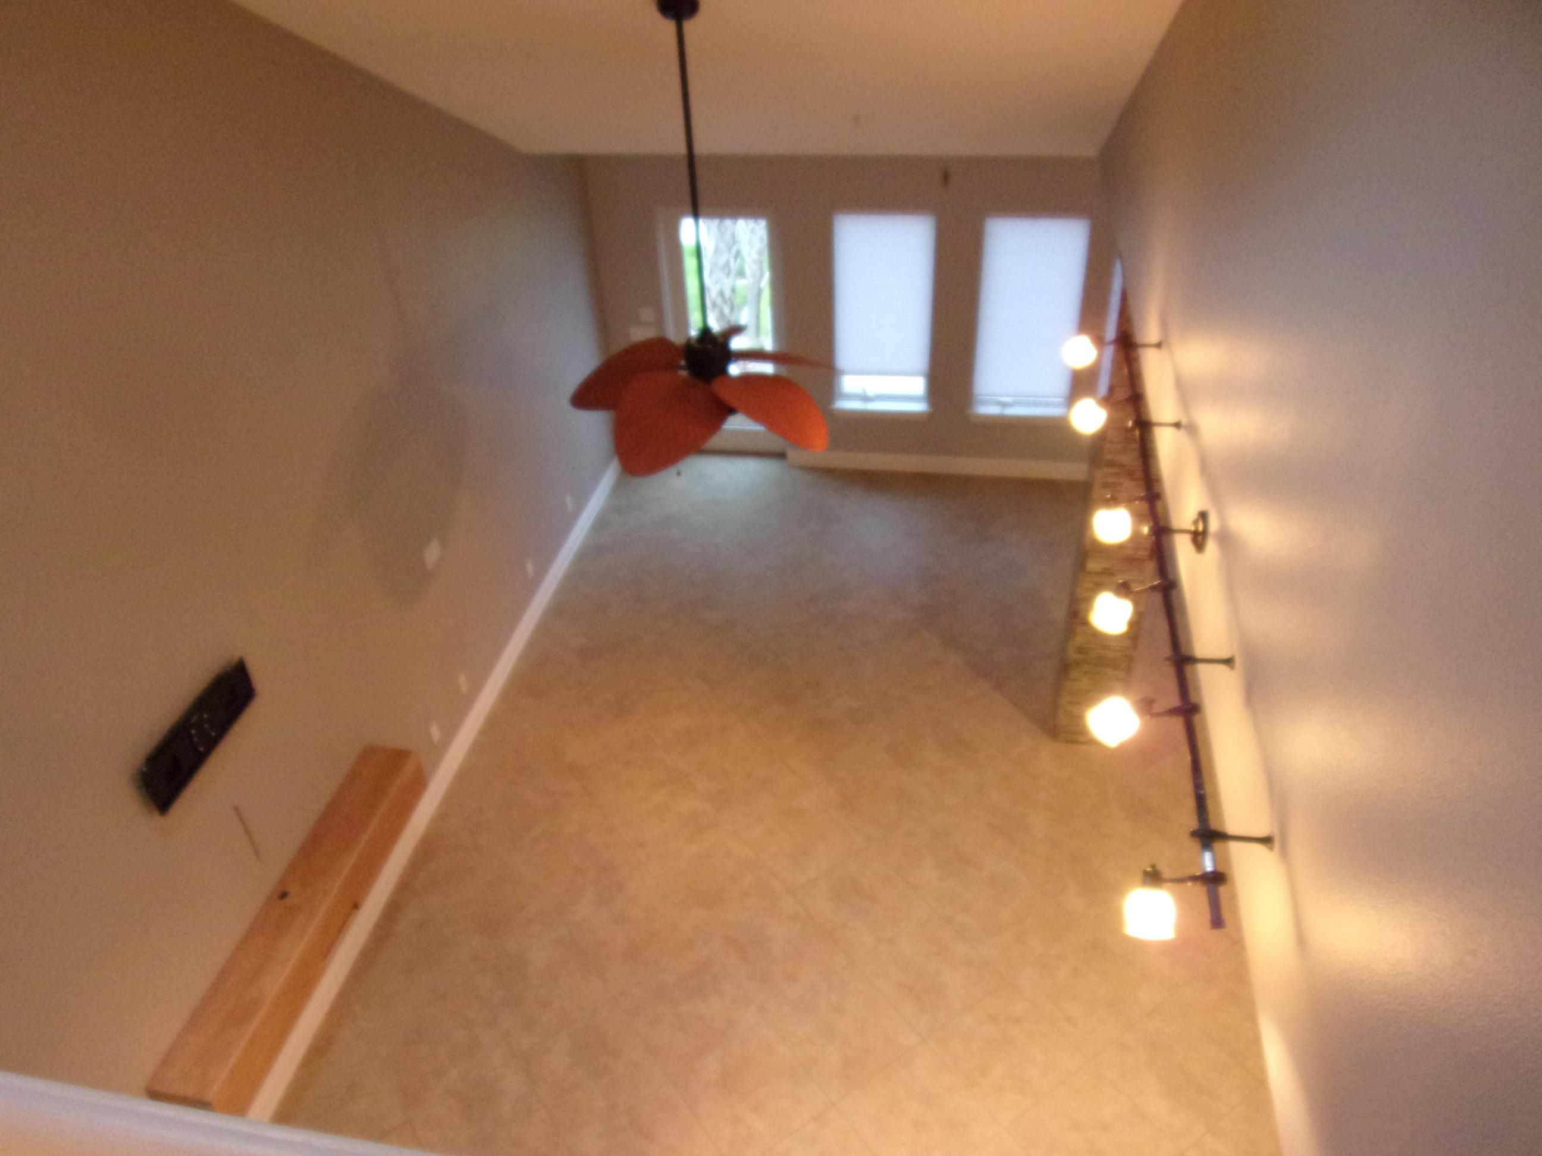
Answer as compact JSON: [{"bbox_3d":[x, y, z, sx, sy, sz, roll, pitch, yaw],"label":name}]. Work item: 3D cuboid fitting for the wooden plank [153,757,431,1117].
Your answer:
[{"bbox_3d":[-1.974,1.435,4.569,0.262,0.245,1.710,3,37,9],"label":"wooden plank"}]

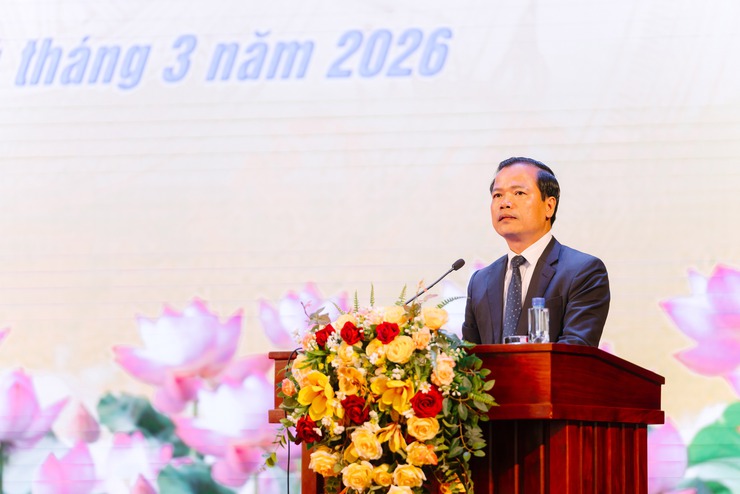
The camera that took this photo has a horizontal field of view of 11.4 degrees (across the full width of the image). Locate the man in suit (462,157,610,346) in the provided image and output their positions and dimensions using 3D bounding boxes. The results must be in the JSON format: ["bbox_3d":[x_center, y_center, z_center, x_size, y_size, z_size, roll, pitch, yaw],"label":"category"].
[{"bbox_3d":[0.462,0.590,10.180,0.500,1.680,0.400,-2,-5,30],"label":"man in suit"}]

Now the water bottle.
[{"bbox_3d":[0.450,0.197,9.820,0.057,0.135,0.057,-2,-5,30],"label":"water bottle"}]

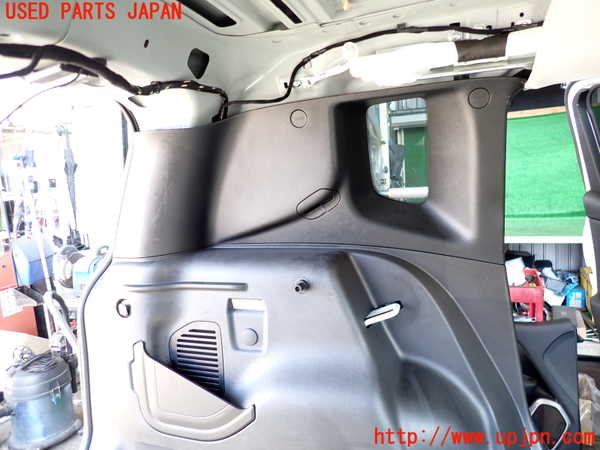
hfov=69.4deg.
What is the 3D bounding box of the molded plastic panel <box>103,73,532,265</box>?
[{"bbox_3d":[0.016,-0.088,0.820,0.740,0.335,0.200,1,3,12],"label":"molded plastic panel"}]

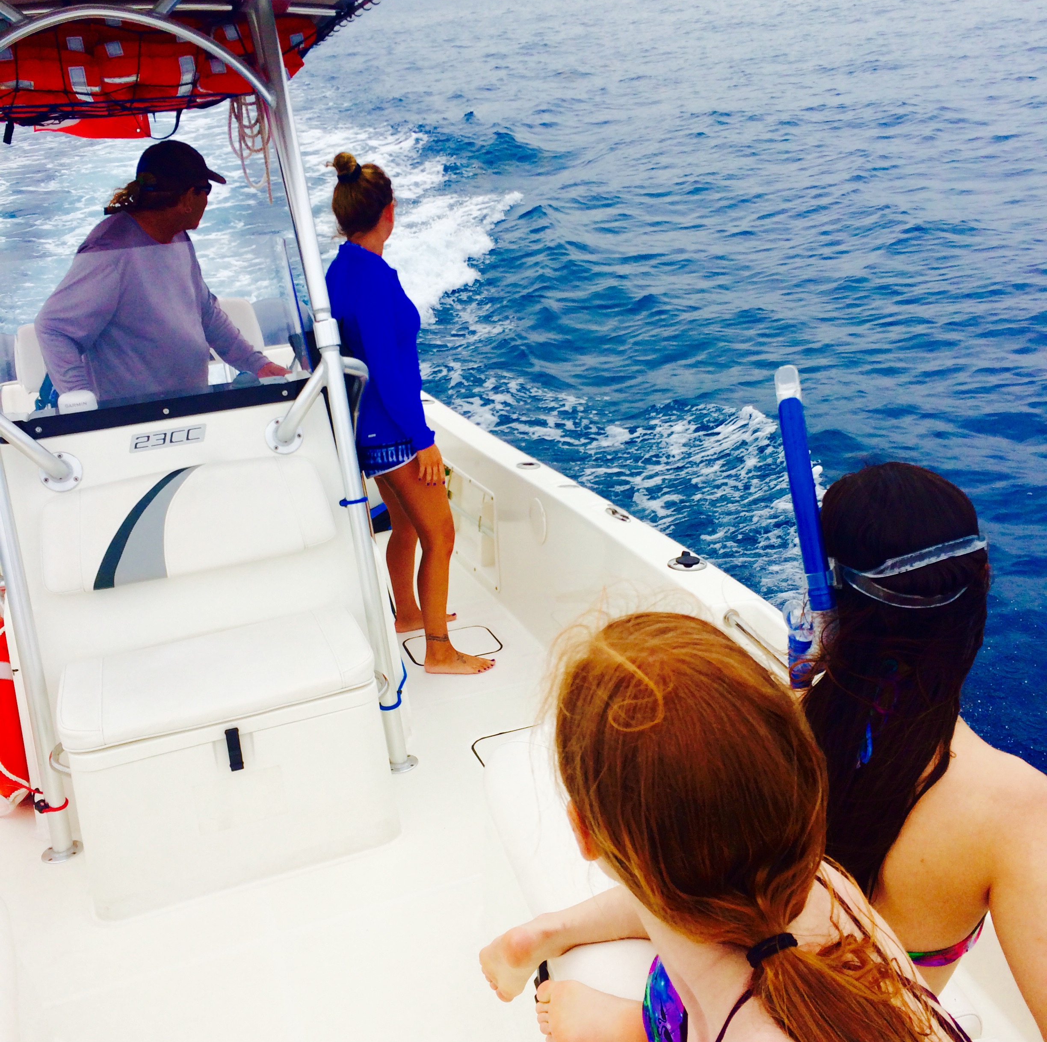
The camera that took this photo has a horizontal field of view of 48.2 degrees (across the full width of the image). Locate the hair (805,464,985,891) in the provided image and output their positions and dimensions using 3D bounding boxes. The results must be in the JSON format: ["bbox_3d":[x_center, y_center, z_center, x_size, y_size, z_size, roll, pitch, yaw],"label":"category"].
[{"bbox_3d":[0.391,0.152,1.240,0.190,0.470,0.210,-2,23,2],"label":"hair"}]

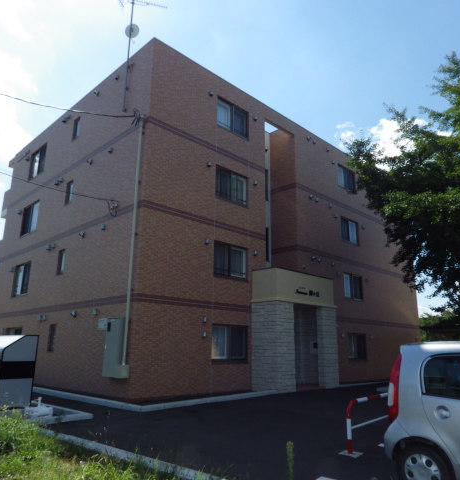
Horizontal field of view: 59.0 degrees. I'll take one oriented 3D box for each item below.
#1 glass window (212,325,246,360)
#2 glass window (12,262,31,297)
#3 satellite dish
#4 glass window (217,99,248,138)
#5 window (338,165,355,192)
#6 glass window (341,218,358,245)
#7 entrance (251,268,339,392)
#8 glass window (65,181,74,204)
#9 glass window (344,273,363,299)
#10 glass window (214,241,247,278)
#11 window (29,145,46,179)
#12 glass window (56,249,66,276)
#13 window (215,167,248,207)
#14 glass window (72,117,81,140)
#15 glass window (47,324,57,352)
[{"bbox_3d":[-0.005,3.506,13.710,0.140,1.198,1.706,-13,-20,43],"label":"glass window"},{"bbox_3d":[-9.183,1.742,18.012,1.783,1.400,0.140,-13,-20,43],"label":"glass window"},{"bbox_3d":[-3.514,-7.514,14.656,0.500,0.500,0.200,0,-14,2],"label":"satellite dish"},{"bbox_3d":[0.118,-4.703,15.849,0.140,1.217,1.726,-13,-20,43],"label":"glass window"},{"bbox_3d":[6.289,-3.238,21.965,0.140,1.227,1.764,-13,-20,43],"label":"window"},{"bbox_3d":[6.128,-0.396,20.775,1.635,1.270,0.120,14,-20,-42],"label":"glass window"},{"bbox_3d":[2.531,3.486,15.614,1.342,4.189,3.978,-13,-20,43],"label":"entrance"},{"bbox_3d":[-6.379,-1.880,16.285,0.584,0.914,0.120,-13,-20,42],"label":"glass window"},{"bbox_3d":[6.074,2.317,20.034,1.673,1.237,0.120,14,-20,-42],"label":"glass window"},{"bbox_3d":[0.033,0.801,14.468,1.668,1.243,0.120,14,-20,-42],"label":"glass window"},{"bbox_3d":[-9.211,-3.702,19.610,1.800,1.430,0.120,-13,-20,42],"label":"window"},{"bbox_3d":[-6.328,0.862,15.347,0.527,0.911,0.120,-13,-20,43],"label":"glass window"},{"bbox_3d":[0.073,-1.956,15.205,1.671,1.257,0.120,14,-20,-42],"label":"window"},{"bbox_3d":[-6.367,-4.636,17.038,0.566,1.011,0.120,-13,-20,42],"label":"glass window"},{"bbox_3d":[-6.424,3.579,14.816,0.533,0.931,0.120,-13,-20,42],"label":"glass window"}]

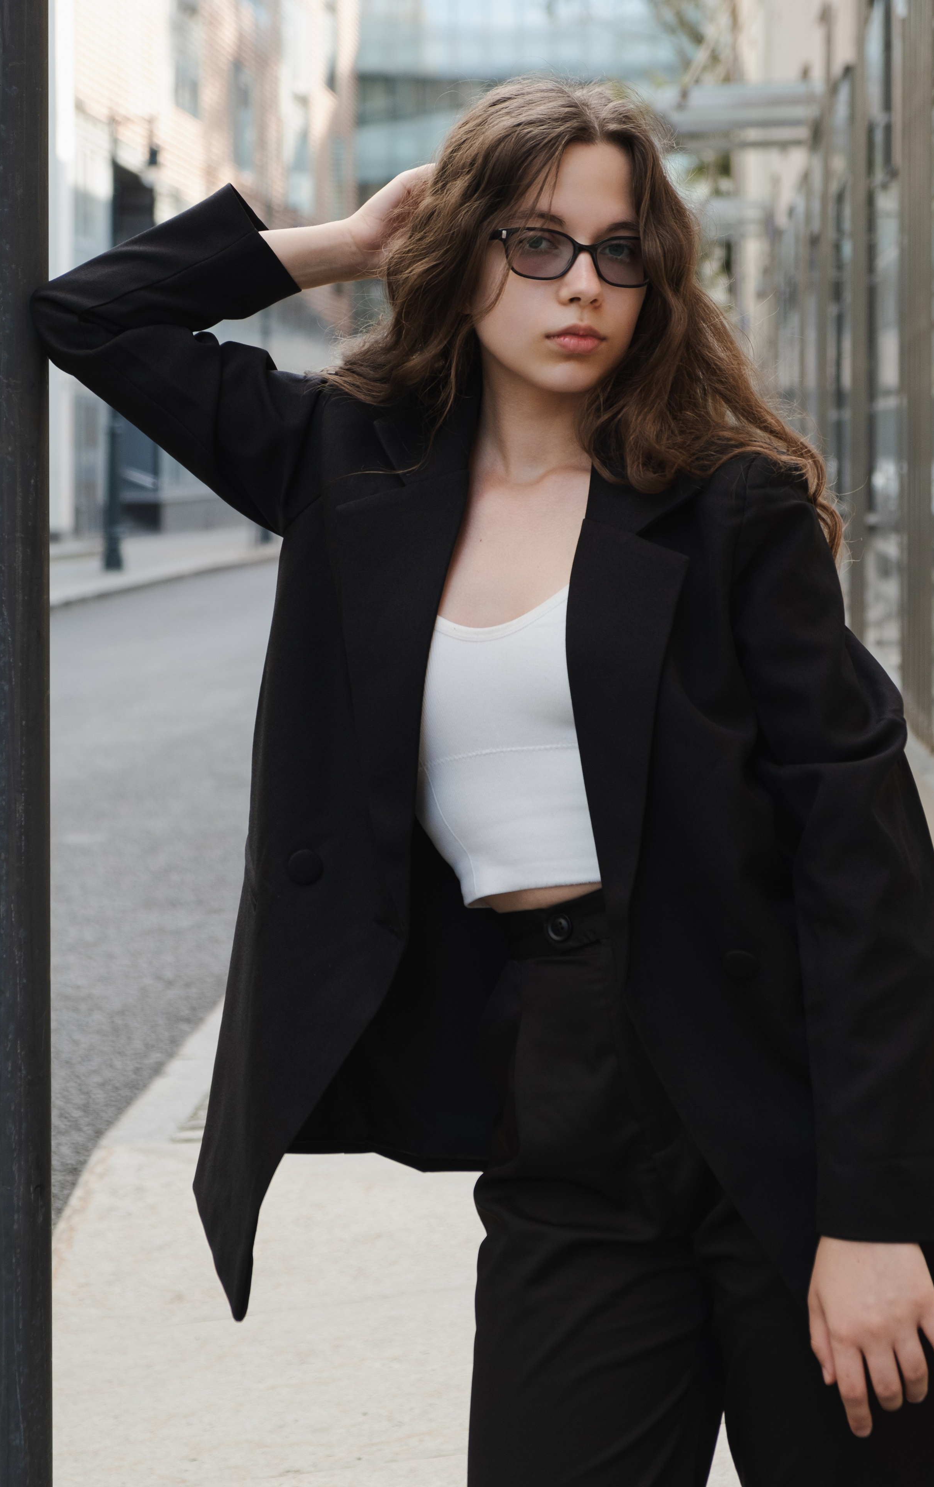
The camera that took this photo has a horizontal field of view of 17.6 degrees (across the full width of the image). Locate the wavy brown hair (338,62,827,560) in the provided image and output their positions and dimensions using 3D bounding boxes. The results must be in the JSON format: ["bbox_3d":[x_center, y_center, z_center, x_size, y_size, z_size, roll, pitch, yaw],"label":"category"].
[{"bbox_3d":[0.089,-0.331,2.360,0.360,0.365,0.260,-1,6,-16],"label":"wavy brown hair"}]

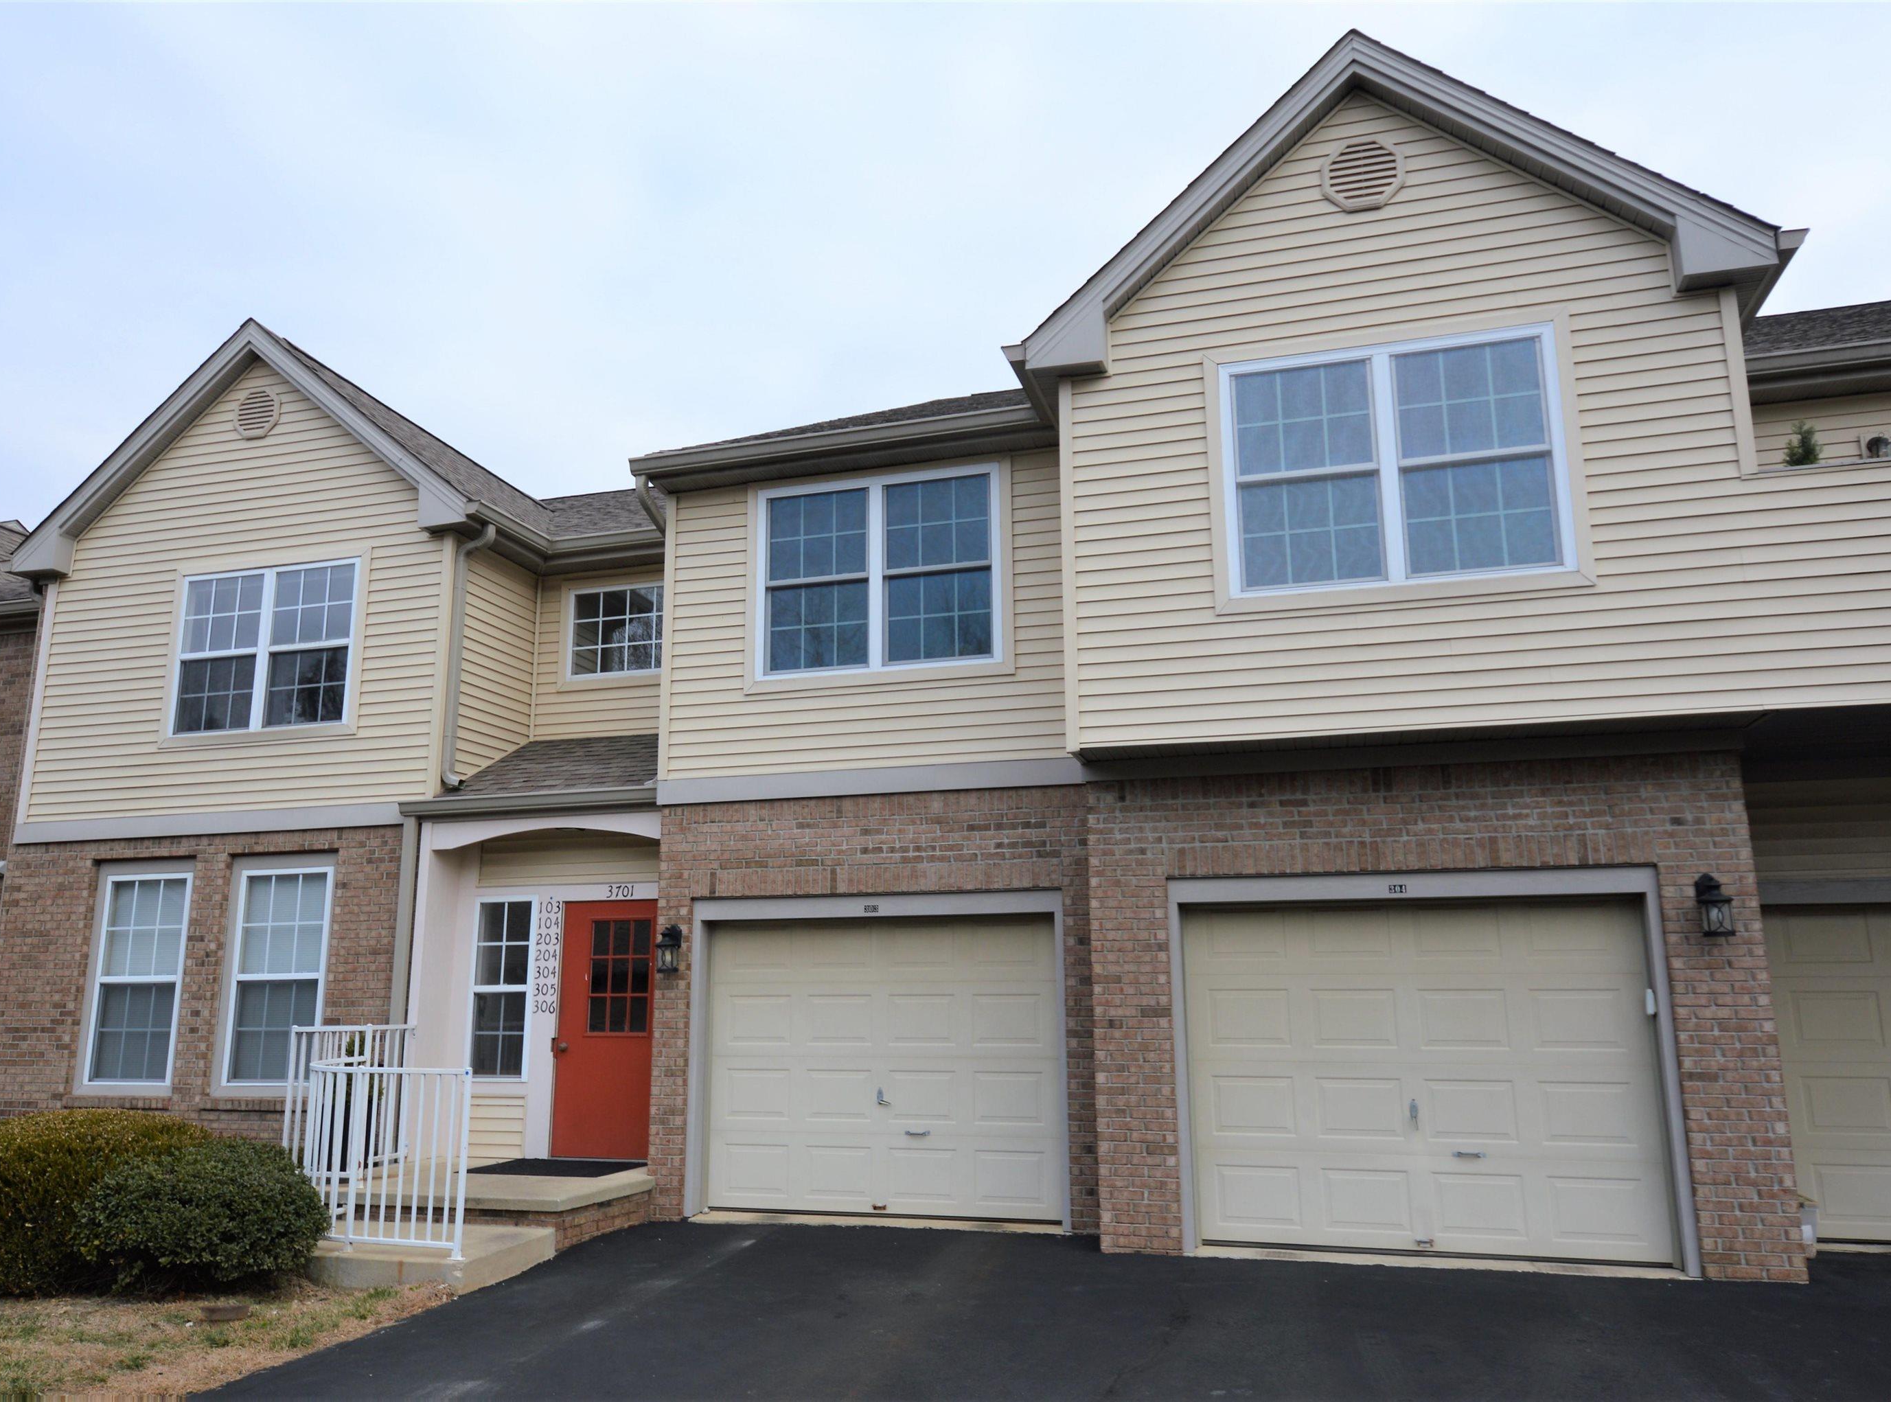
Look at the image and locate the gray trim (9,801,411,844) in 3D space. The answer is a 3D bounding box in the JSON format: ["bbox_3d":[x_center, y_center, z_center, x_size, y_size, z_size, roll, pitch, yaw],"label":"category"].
[{"bbox_3d":[-6.476,1.082,11.230,4.350,0.182,0.040,-4,-11,16],"label":"gray trim"}]

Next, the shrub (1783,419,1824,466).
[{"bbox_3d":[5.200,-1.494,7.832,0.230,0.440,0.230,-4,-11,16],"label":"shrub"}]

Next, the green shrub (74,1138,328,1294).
[{"bbox_3d":[-4.545,3.121,7.945,1.300,0.850,1.280,-4,-12,17],"label":"green shrub"}]

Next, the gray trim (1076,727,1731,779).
[{"bbox_3d":[2.758,0.347,7.980,3.863,0.130,0.040,-4,-12,17],"label":"gray trim"}]

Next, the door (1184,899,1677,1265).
[{"bbox_3d":[2.829,2.233,7.819,2.680,2.080,0.060,-4,-12,17],"label":"door"}]

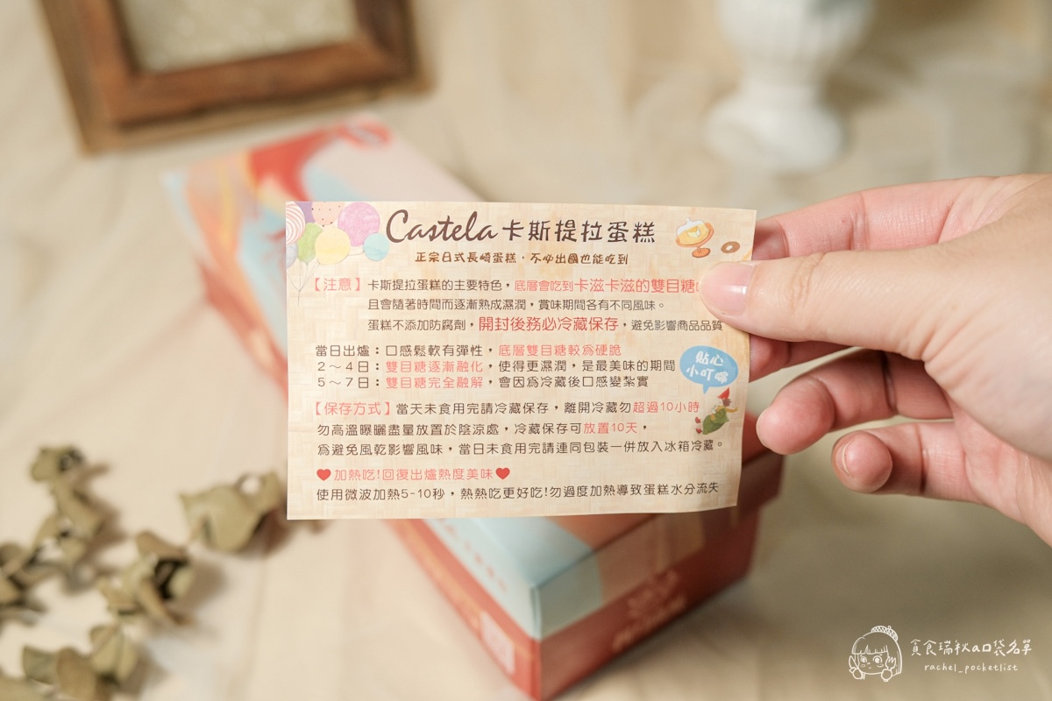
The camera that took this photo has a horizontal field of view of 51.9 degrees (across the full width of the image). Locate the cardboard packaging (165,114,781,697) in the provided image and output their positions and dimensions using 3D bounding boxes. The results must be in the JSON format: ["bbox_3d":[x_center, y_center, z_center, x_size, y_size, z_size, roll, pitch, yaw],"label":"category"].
[{"bbox_3d":[-0.037,0.002,0.437,0.102,0.068,0.280,-24,45,-27],"label":"cardboard packaging"}]

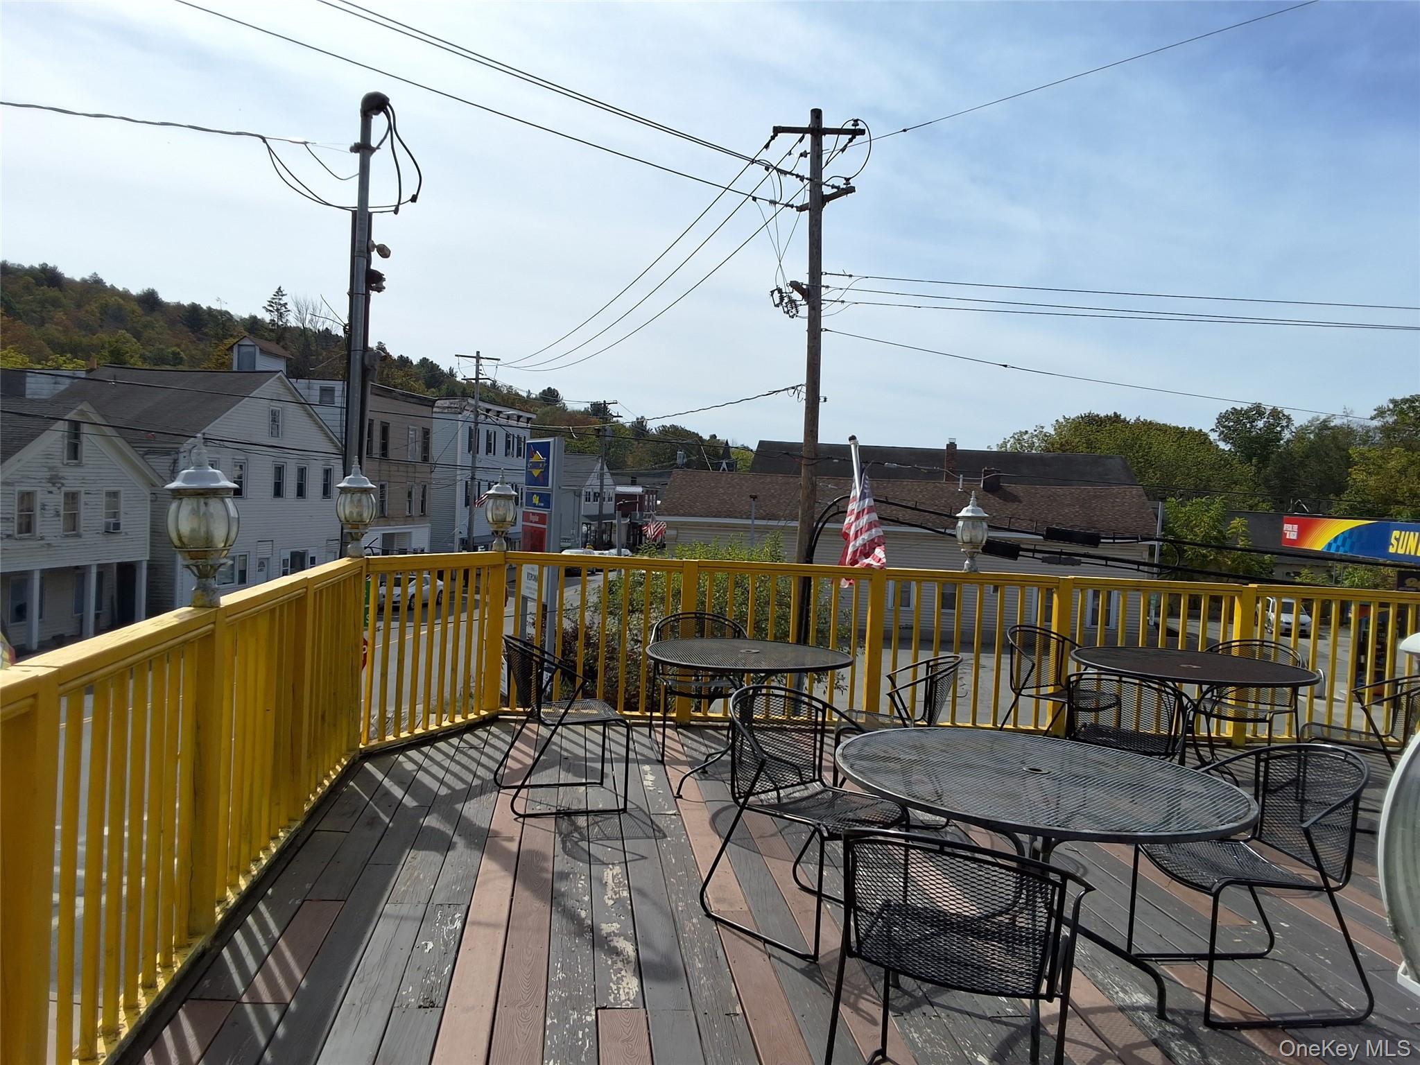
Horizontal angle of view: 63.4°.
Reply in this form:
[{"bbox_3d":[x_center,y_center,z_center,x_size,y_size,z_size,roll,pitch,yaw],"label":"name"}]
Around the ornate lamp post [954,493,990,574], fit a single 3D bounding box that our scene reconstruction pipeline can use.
[{"bbox_3d":[1.735,-0.004,7.580,0.213,0.545,0.213,3,2,0],"label":"ornate lamp post"}]

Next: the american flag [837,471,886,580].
[{"bbox_3d":[1.042,-0.034,7.900,0.360,0.850,0.360,3,2,0],"label":"american flag"}]

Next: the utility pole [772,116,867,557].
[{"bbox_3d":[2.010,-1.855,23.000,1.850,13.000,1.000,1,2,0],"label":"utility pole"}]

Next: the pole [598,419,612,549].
[{"bbox_3d":[-7.157,-2.973,76.000,1.000,10.800,0.700,3,2,0],"label":"pole"}]

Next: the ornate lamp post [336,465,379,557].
[{"bbox_3d":[-1.947,-0.141,6.330,0.213,0.545,0.213,3,2,0],"label":"ornate lamp post"}]

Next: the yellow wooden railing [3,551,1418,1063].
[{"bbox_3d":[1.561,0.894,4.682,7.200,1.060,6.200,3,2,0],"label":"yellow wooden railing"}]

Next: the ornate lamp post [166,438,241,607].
[{"bbox_3d":[-1.611,-0.035,3.650,0.213,0.545,0.213,3,2,0],"label":"ornate lamp post"}]

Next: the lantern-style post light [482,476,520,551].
[{"bbox_3d":[-1.345,-0.144,7.452,0.212,0.535,0.212,3,2,0],"label":"lantern-style post light"}]

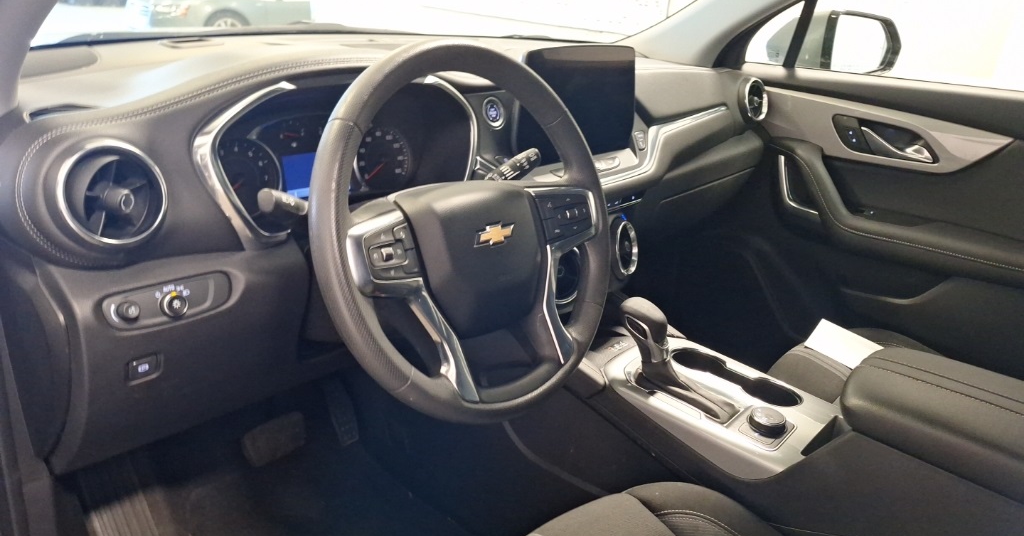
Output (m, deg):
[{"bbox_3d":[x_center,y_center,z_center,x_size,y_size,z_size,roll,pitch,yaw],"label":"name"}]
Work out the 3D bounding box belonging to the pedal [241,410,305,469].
[{"bbox_3d":[-0.422,0.305,1.210,0.100,0.060,0.030,-16,-9,-41],"label":"pedal"}]

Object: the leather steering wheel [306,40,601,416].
[{"bbox_3d":[-0.045,-0.035,0.700,0.375,0.375,0.105,-16,8,-43],"label":"leather steering wheel"}]

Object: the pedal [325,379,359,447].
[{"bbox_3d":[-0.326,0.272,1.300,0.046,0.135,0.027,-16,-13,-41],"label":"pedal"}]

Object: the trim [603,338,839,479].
[{"bbox_3d":[0.295,0.191,1.000,0.190,0.055,0.310,-16,29,-41],"label":"trim"}]

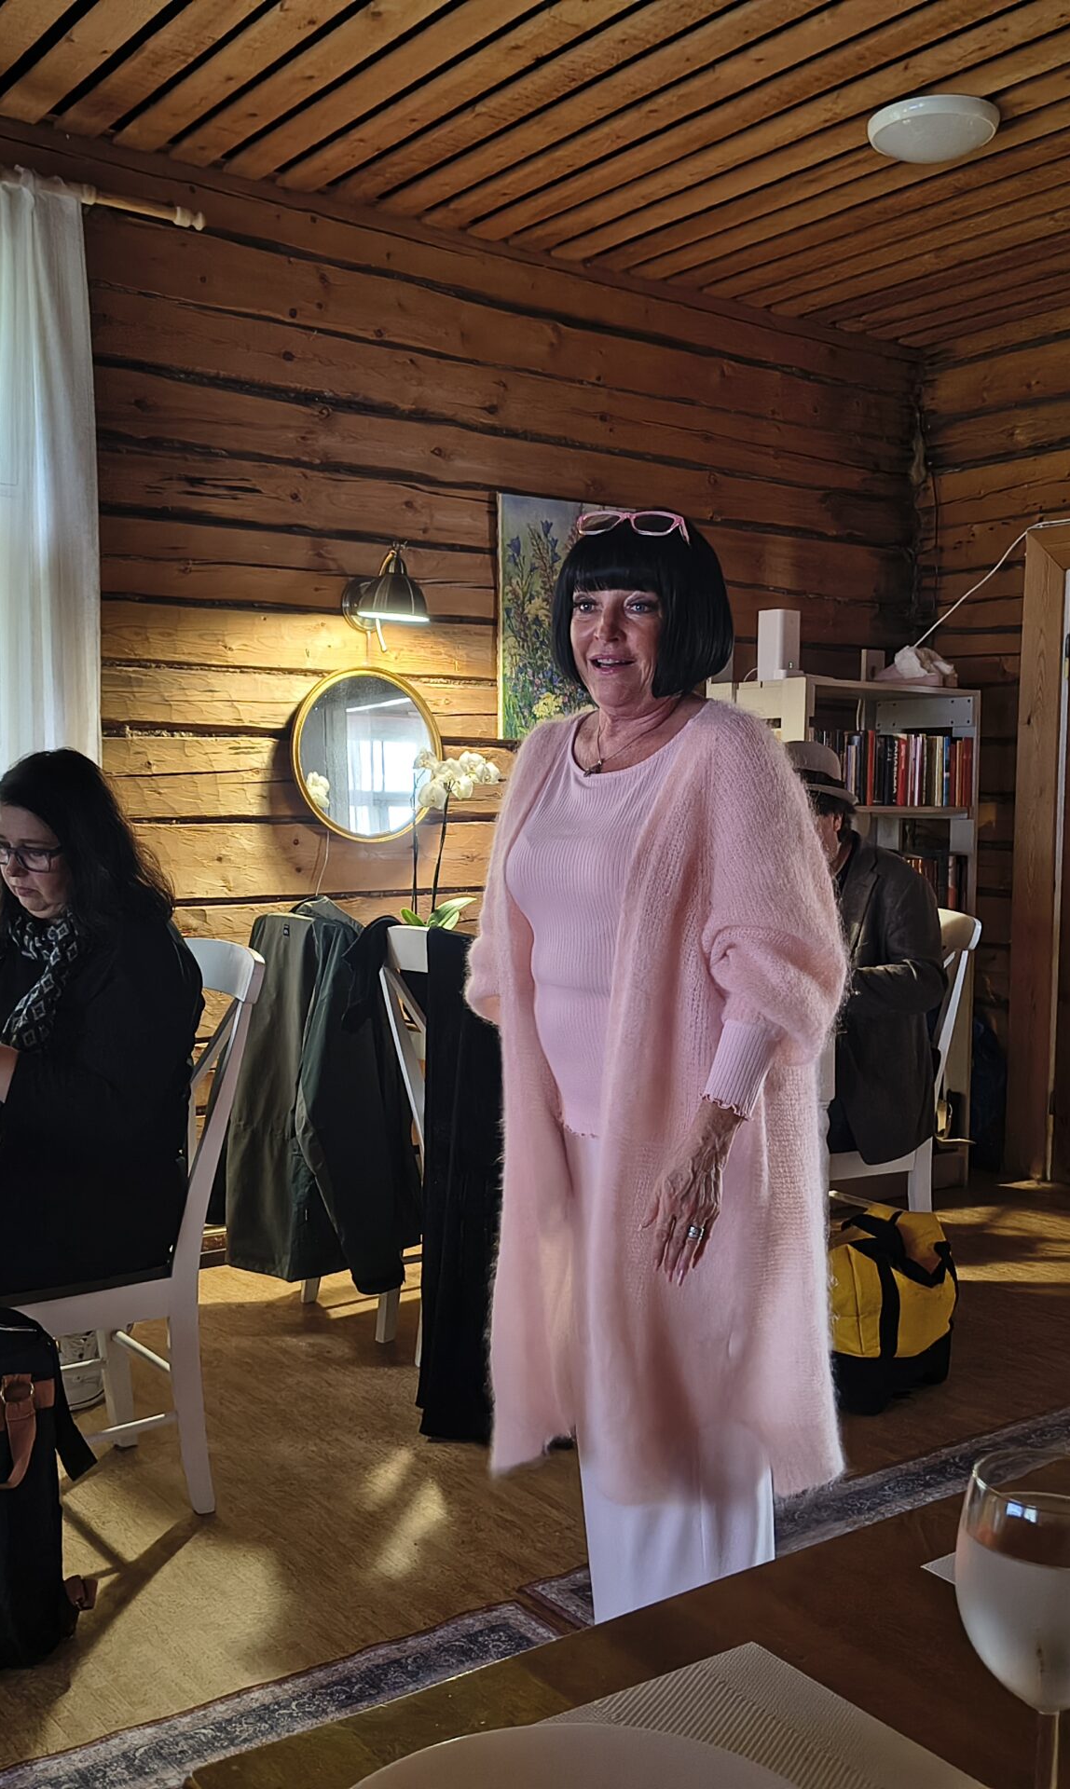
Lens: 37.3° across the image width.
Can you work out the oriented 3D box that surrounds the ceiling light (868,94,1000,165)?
[{"bbox_3d":[0.931,-1.760,3.698,0.300,0.078,0.300,0,4,0],"label":"ceiling light"}]

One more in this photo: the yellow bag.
[{"bbox_3d":[0.697,0.888,3.475,0.300,0.330,0.360,4,5,40],"label":"yellow bag"}]

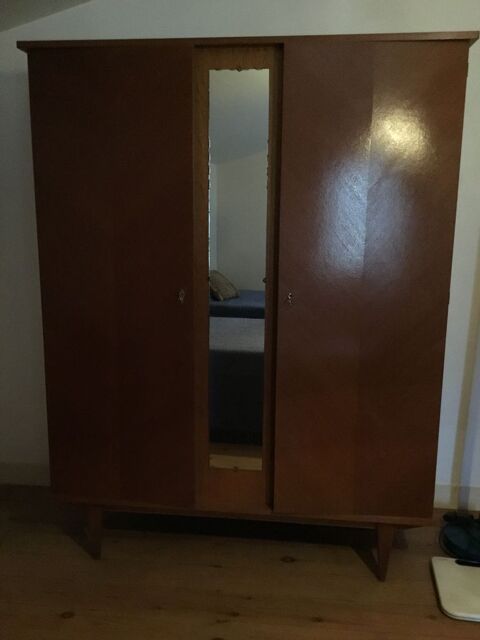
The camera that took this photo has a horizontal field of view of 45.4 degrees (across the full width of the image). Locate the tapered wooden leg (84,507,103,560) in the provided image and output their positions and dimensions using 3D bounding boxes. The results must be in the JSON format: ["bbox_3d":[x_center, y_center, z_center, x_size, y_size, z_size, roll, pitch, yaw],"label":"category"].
[{"bbox_3d":[-0.549,0.796,2.184,0.051,0.223,0.051,2,10,6],"label":"tapered wooden leg"}]

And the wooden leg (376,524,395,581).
[{"bbox_3d":[0.521,0.825,2.080,0.051,0.223,0.051,2,10,6],"label":"wooden leg"}]

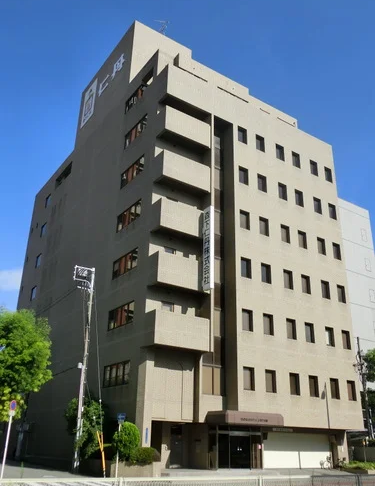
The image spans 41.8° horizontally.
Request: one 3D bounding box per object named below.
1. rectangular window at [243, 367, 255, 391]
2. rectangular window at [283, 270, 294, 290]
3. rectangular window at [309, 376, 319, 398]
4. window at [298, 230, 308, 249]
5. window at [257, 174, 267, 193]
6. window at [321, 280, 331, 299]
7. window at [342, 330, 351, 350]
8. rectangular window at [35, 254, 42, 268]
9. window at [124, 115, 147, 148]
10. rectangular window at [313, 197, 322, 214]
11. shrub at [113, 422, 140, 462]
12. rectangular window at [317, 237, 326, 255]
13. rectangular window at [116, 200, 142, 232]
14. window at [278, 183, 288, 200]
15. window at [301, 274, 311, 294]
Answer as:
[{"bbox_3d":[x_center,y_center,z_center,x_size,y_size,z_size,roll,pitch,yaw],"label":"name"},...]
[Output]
[{"bbox_3d":[3.885,8.620,31.271,0.891,1.382,0.150,16,-27,-31],"label":"rectangular window"},{"bbox_3d":[7.899,2.906,38.861,0.904,1.482,0.200,16,-27,-30],"label":"rectangular window"},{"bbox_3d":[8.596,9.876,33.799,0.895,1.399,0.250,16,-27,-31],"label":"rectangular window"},{"bbox_3d":[9.002,-0.241,38.673,0.891,1.382,0.150,16,-27,-31],"label":"window"},{"bbox_3d":[5.734,-4.600,38.027,0.891,1.382,0.150,16,-27,-31],"label":"window"},{"bbox_3d":[10.738,3.670,38.365,0.891,1.382,0.150,16,-27,-31],"label":"window"},{"bbox_3d":[12.186,7.509,37.874,0.891,1.382,0.150,16,-27,-31],"label":"window"},{"bbox_3d":[-14.958,1.819,49.629,0.200,1.210,1.365,16,-27,-31],"label":"rectangular window"},{"bbox_3d":[-3.973,-8.549,37.897,0.200,1.347,3.534,16,-27,-31],"label":"window"},{"bbox_3d":[10.132,-2.901,38.520,0.828,1.295,0.200,16,-27,-31],"label":"rectangular window"},{"bbox_3d":[-3.014,9.809,24.269,1.307,1.807,1.307,1,-23,0],"label":"shrub"},{"bbox_3d":[11.537,0.288,42.584,0.904,1.482,0.200,16,-27,-30],"label":"rectangular window"},{"bbox_3d":[-4.199,-1.907,35.435,0.150,1.282,3.607,16,-27,-31],"label":"rectangular window"},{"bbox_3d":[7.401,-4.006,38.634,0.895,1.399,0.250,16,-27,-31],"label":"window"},{"bbox_3d":[8.315,2.955,34.768,0.828,1.295,0.200,16,-27,-31],"label":"window"}]

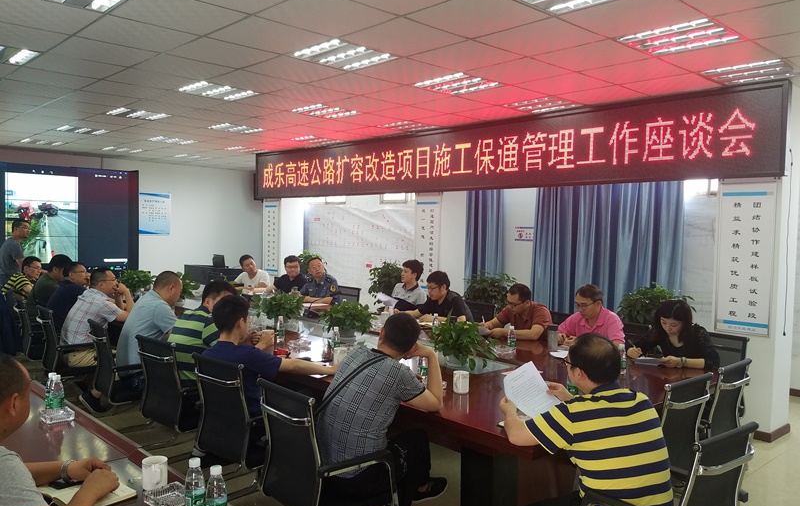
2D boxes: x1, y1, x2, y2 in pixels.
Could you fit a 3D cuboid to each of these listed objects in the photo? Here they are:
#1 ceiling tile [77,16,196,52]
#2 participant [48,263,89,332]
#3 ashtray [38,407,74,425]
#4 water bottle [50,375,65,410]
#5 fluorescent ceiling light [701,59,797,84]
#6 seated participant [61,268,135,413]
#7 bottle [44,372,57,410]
[{"bbox_3d":[-1.676,-1.396,3.840,0.595,0.020,0.595,-2,4,-45],"label":"ceiling tile"},{"bbox_3d":[-3.020,0.689,5.700,0.700,1.220,0.520,-2,5,-43],"label":"participant"},{"bbox_3d":[-1.510,0.717,2.654,0.109,0.031,0.112,-1,3,-43],"label":"ashtray"},{"bbox_3d":[-1.562,0.640,2.740,0.063,0.176,0.063,-1,3,-43],"label":"water bottle"},{"bbox_3d":[2.684,-1.398,4.589,0.600,0.060,0.600,-2,5,-43],"label":"fluorescent ceiling light"},{"bbox_3d":[-2.500,0.738,5.100,0.700,1.210,0.500,-2,5,-43],"label":"seated participant"},{"bbox_3d":[-1.682,0.677,2.913,0.063,0.187,0.063,-1,3,-30],"label":"bottle"}]

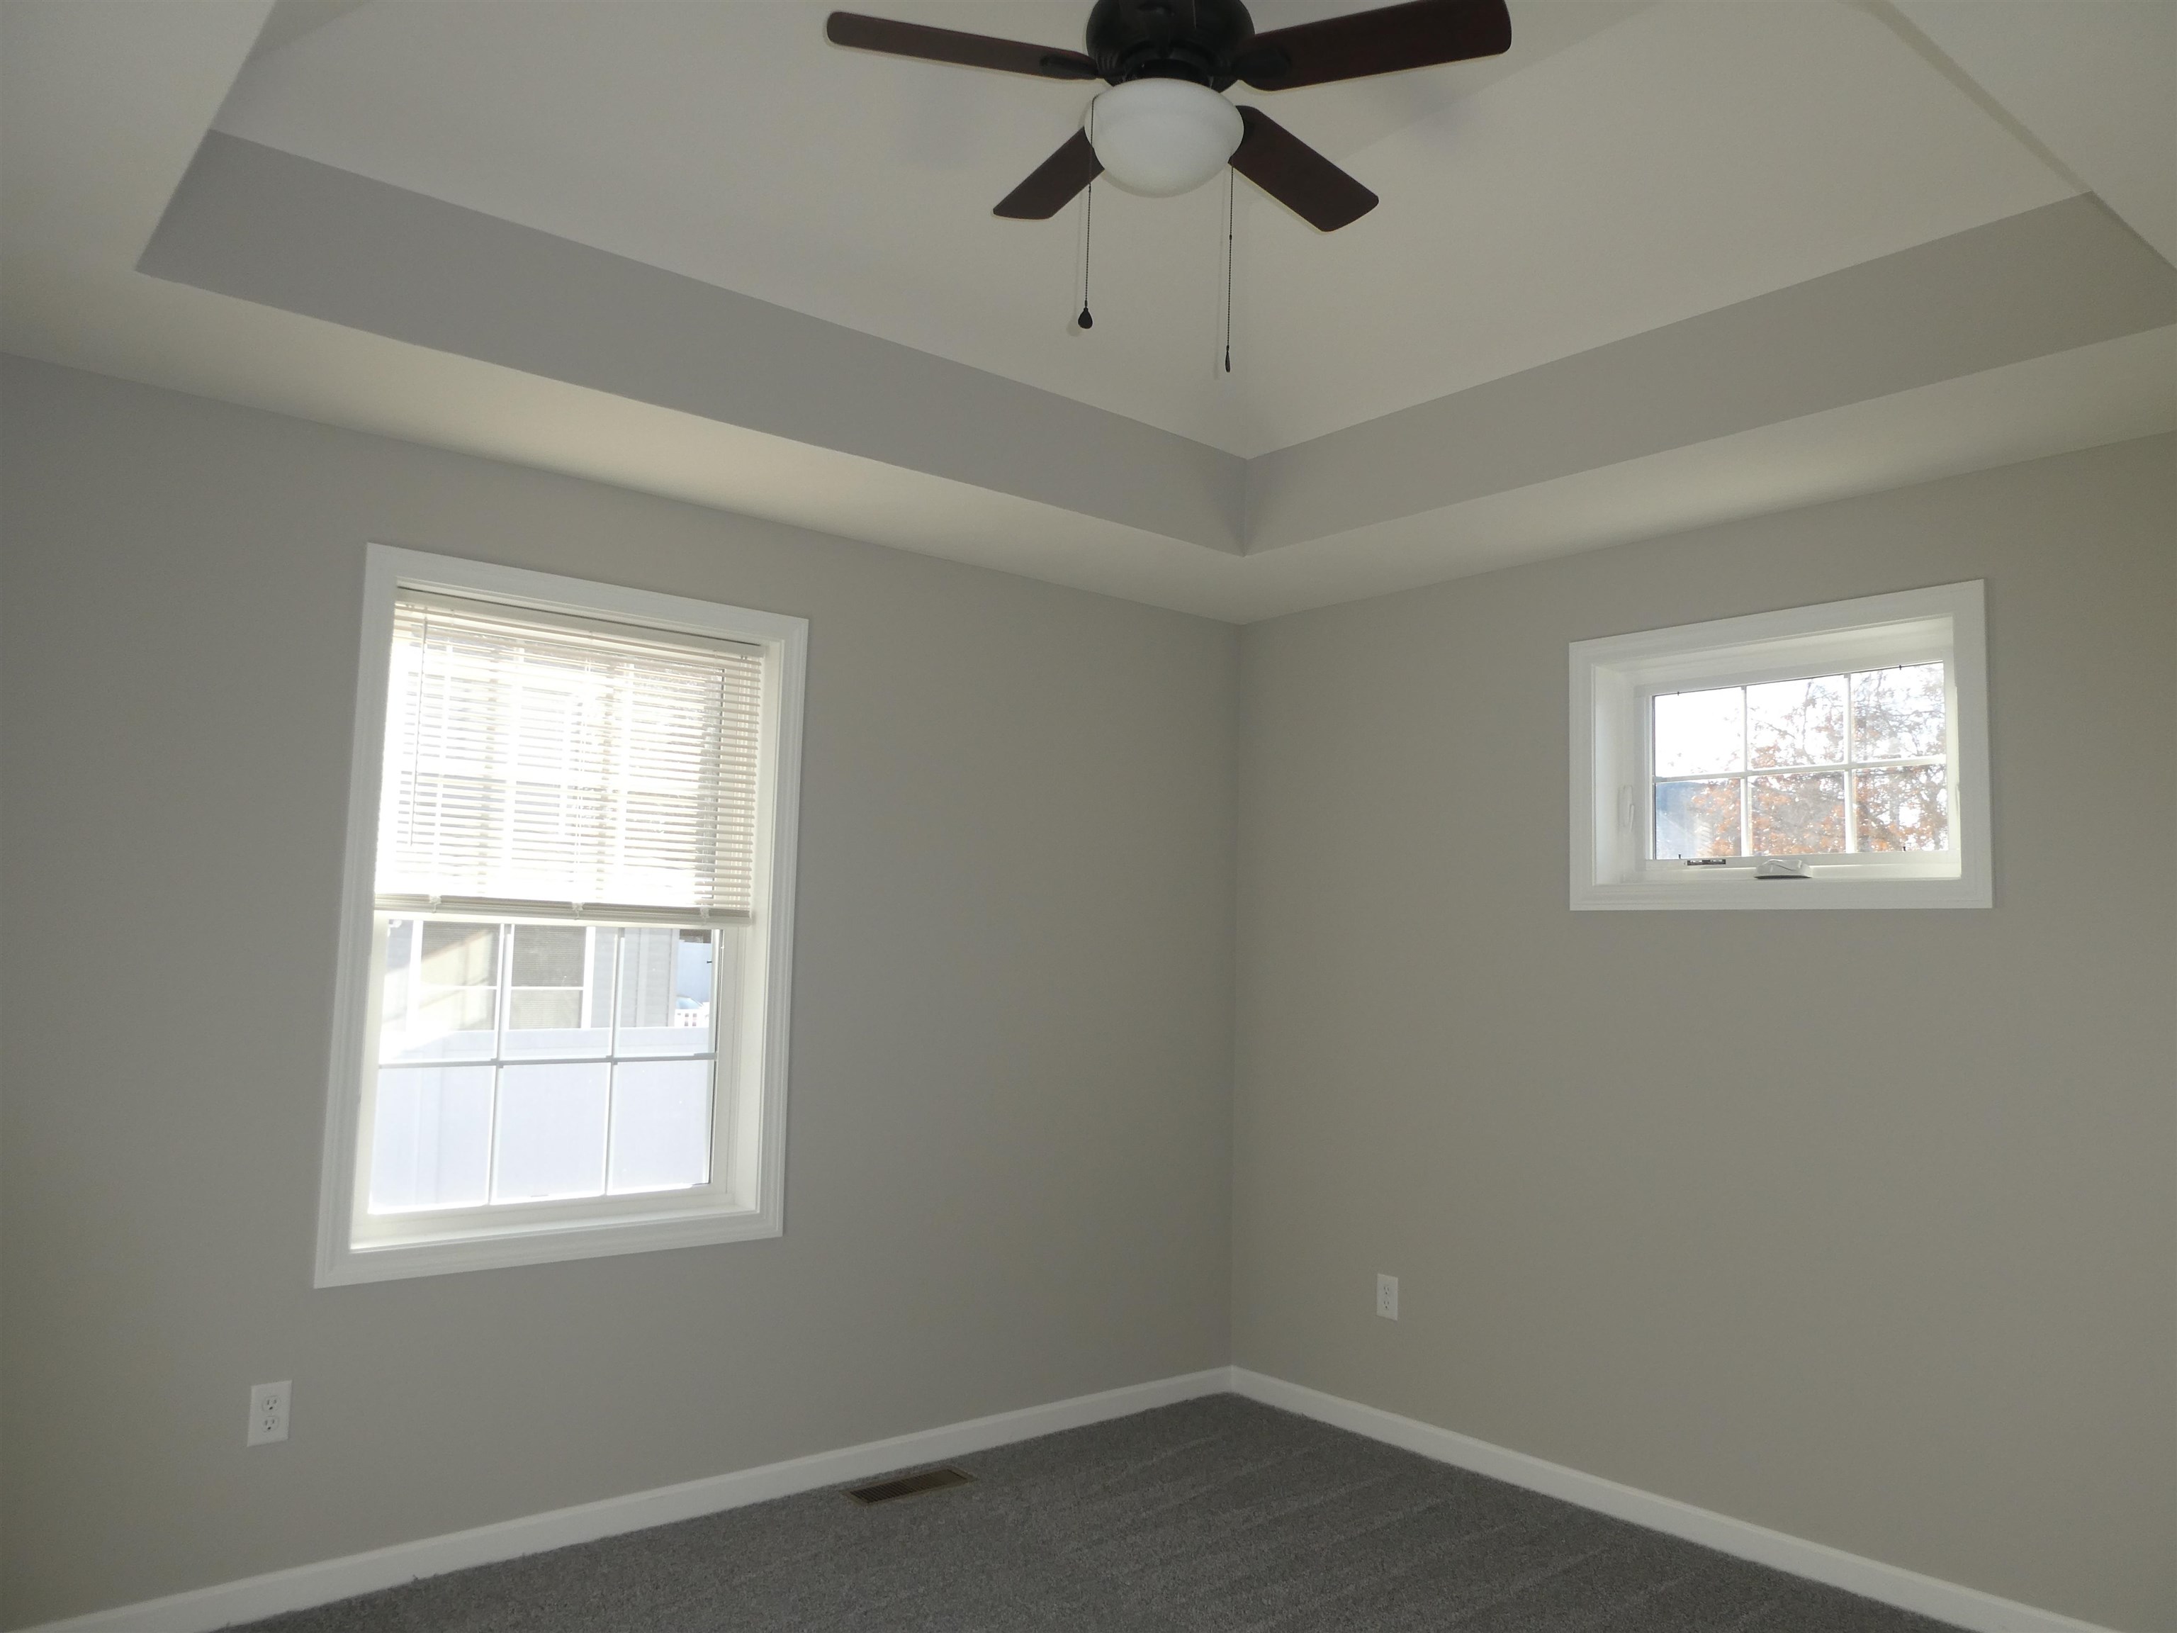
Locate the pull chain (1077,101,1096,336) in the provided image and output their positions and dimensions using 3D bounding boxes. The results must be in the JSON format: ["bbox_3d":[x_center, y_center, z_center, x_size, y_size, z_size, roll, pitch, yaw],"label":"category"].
[{"bbox_3d":[0.003,-0.952,2.380,0.025,0.370,0.022,1,-5,0],"label":"pull chain"}]

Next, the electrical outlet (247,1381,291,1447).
[{"bbox_3d":[-1.629,1.188,3.005,0.072,0.116,0.009,6,-7,-40],"label":"electrical outlet"}]

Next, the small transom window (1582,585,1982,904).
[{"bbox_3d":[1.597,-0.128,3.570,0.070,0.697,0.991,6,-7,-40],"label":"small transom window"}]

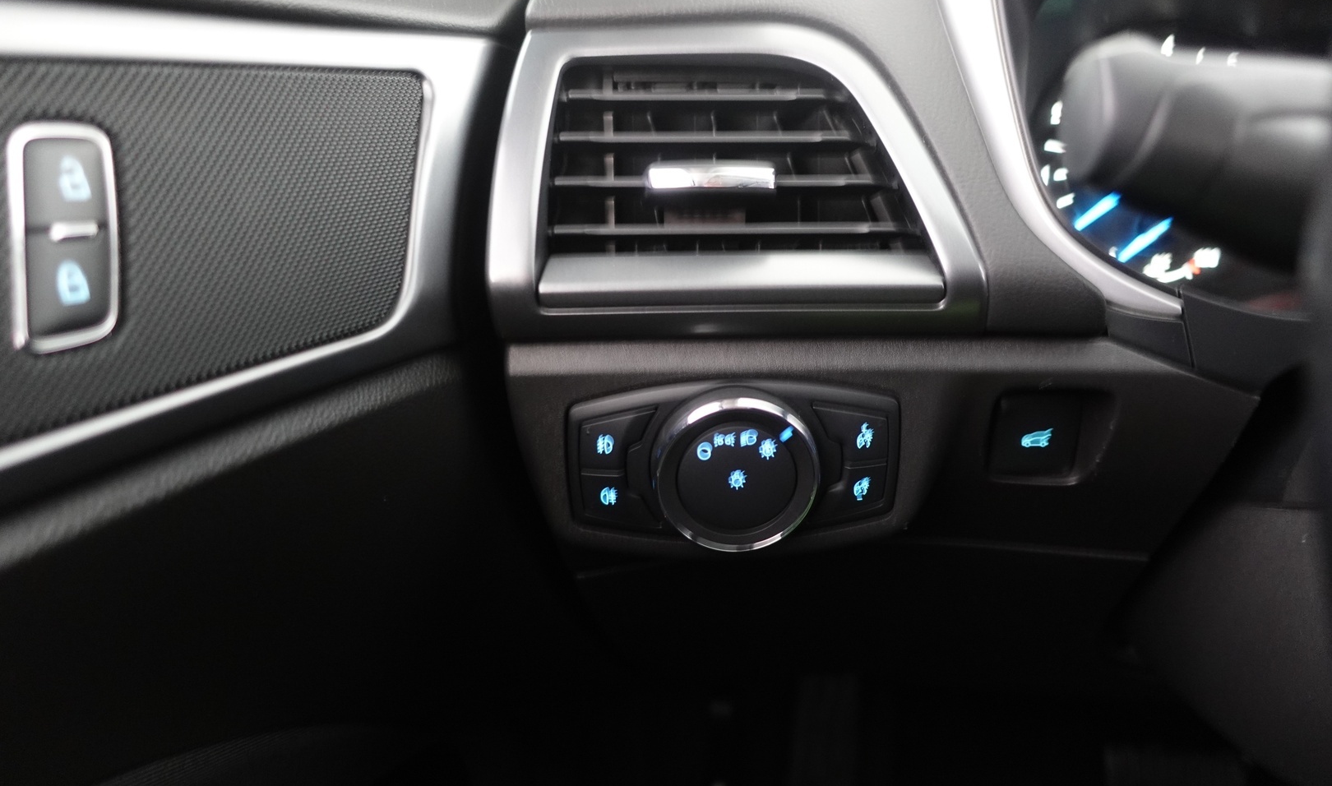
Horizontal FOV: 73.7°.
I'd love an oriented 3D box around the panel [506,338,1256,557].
[{"bbox_3d":[0.067,0.018,0.288,0.232,0.066,0.048,0,12,-2],"label":"panel"}]

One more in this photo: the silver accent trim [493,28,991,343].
[{"bbox_3d":[0.022,-0.068,0.290,0.155,0.096,0.040,0,8,-3],"label":"silver accent trim"}]

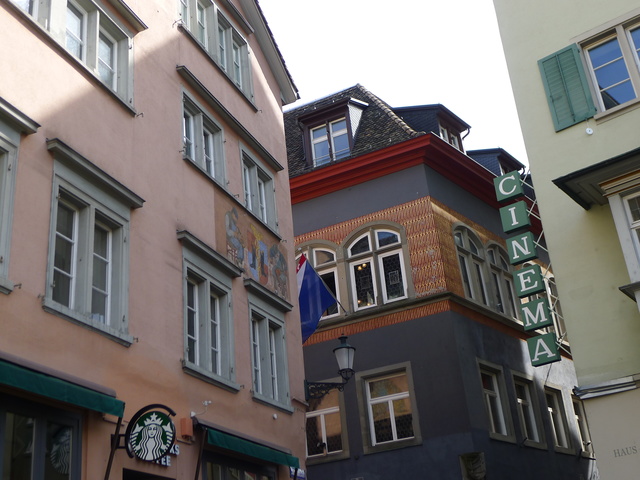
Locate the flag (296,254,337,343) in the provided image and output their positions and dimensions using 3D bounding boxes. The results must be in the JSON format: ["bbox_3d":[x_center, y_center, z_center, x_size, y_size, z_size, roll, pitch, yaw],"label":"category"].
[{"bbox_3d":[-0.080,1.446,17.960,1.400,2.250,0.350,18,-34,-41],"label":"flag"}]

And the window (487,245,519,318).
[{"bbox_3d":[4.588,1.031,20.308,0.250,2.030,1.270,-24,-31,33],"label":"window"}]

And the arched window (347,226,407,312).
[{"bbox_3d":[1.393,0.686,18.732,1.380,1.920,0.220,-16,-28,21],"label":"arched window"}]

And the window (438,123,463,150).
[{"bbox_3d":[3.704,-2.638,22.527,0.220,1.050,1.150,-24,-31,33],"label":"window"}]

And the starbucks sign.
[{"bbox_3d":[-1.844,2.113,8.665,0.620,0.620,0.130,-15,-27,18],"label":"starbucks sign"}]

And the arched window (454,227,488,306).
[{"bbox_3d":[3.613,0.609,19.221,0.250,2.030,1.270,-24,-31,33],"label":"arched window"}]

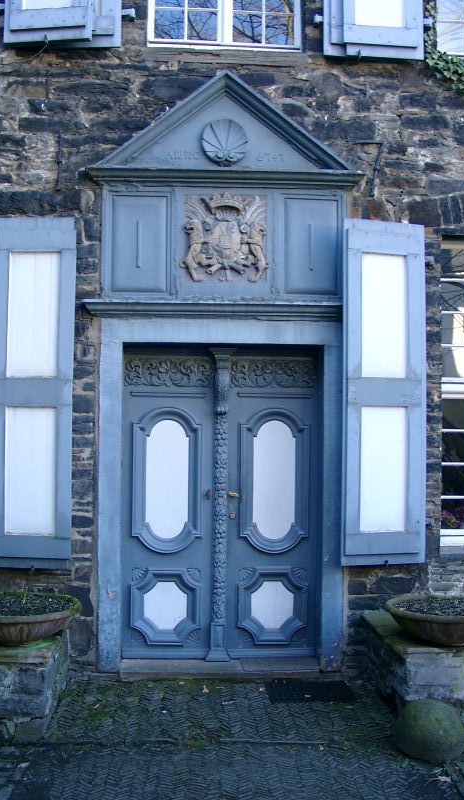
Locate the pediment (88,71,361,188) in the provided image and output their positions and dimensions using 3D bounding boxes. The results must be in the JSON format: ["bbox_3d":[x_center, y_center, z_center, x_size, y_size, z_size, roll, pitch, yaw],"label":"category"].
[{"bbox_3d":[-0.041,-1.774,5.191,1.800,0.720,0.200,1,-2,-3],"label":"pediment"}]

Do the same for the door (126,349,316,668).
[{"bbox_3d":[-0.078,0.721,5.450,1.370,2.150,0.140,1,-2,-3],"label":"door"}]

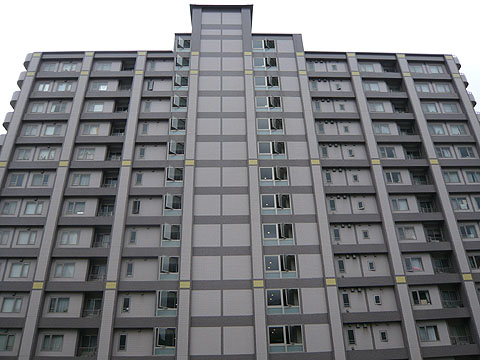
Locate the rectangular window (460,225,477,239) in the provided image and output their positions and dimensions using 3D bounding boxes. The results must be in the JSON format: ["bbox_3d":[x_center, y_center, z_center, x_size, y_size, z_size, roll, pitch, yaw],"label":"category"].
[{"bbox_3d":[21.816,4.889,37.040,1.530,1.290,0.150,0,-28,-2],"label":"rectangular window"}]

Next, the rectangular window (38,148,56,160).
[{"bbox_3d":[-19.258,-2.581,38.832,1.760,1.400,0.150,0,-28,-2],"label":"rectangular window"}]

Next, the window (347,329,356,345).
[{"bbox_3d":[8.877,12.496,30.917,0.520,1.170,0.150,0,-29,-2],"label":"window"}]

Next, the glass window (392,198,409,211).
[{"bbox_3d":[15.153,2.310,36.689,1.600,1.260,0.150,0,-29,-2],"label":"glass window"}]

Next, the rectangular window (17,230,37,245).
[{"bbox_3d":[-18.416,5.040,33.638,1.580,1.340,0.130,0,-28,-2],"label":"rectangular window"}]

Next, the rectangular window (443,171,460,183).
[{"bbox_3d":[20.932,-0.301,38.385,1.600,1.260,0.150,0,-29,-2],"label":"rectangular window"}]

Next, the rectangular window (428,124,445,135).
[{"bbox_3d":[21.190,-5.454,41.885,1.790,1.370,0.150,0,-28,-2],"label":"rectangular window"}]

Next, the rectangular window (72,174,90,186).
[{"bbox_3d":[-15.309,0.020,37.458,1.700,1.370,0.150,0,-28,-2],"label":"rectangular window"}]

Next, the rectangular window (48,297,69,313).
[{"bbox_3d":[-14.639,10.072,31.413,1.600,1.260,0.150,0,-29,-2],"label":"rectangular window"}]

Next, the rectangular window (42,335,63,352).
[{"bbox_3d":[-14.492,12.620,30.054,1.600,1.260,0.150,0,-29,-2],"label":"rectangular window"}]

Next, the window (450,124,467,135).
[{"bbox_3d":[24.111,-5.559,42.809,1.630,1.320,0.150,0,-28,-2],"label":"window"}]

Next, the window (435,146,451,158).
[{"bbox_3d":[20.625,-2.760,39.307,1.580,1.340,0.130,0,-28,-2],"label":"window"}]

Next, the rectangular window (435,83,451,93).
[{"bbox_3d":[23.925,-10.819,45.662,1.580,1.270,0.150,0,-28,-2],"label":"rectangular window"}]

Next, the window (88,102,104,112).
[{"bbox_3d":[-15.226,-7.628,41.010,1.600,1.260,0.150,0,-29,-2],"label":"window"}]

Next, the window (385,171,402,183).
[{"bbox_3d":[15.687,-0.270,39.624,1.560,1.270,0.150,0,-28,-2],"label":"window"}]

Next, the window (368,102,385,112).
[{"bbox_3d":[15.429,-8.215,43.908,1.620,1.270,0.150,0,-28,-2],"label":"window"}]

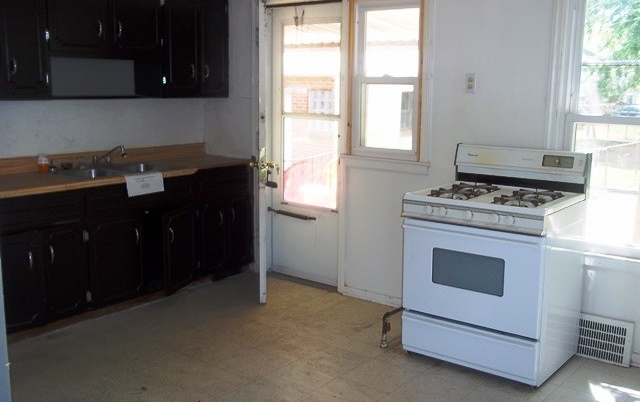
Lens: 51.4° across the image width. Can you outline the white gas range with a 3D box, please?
[{"bbox_3d":[0.935,0.306,3.600,0.768,1.143,0.614,8,12,37],"label":"white gas range"}]

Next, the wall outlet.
[{"bbox_3d":[0.900,-0.702,3.976,0.071,0.116,0.010,8,13,38],"label":"wall outlet"}]

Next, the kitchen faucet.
[{"bbox_3d":[-1.480,-0.314,4.656,0.230,0.140,0.070,2,10,7],"label":"kitchen faucet"}]

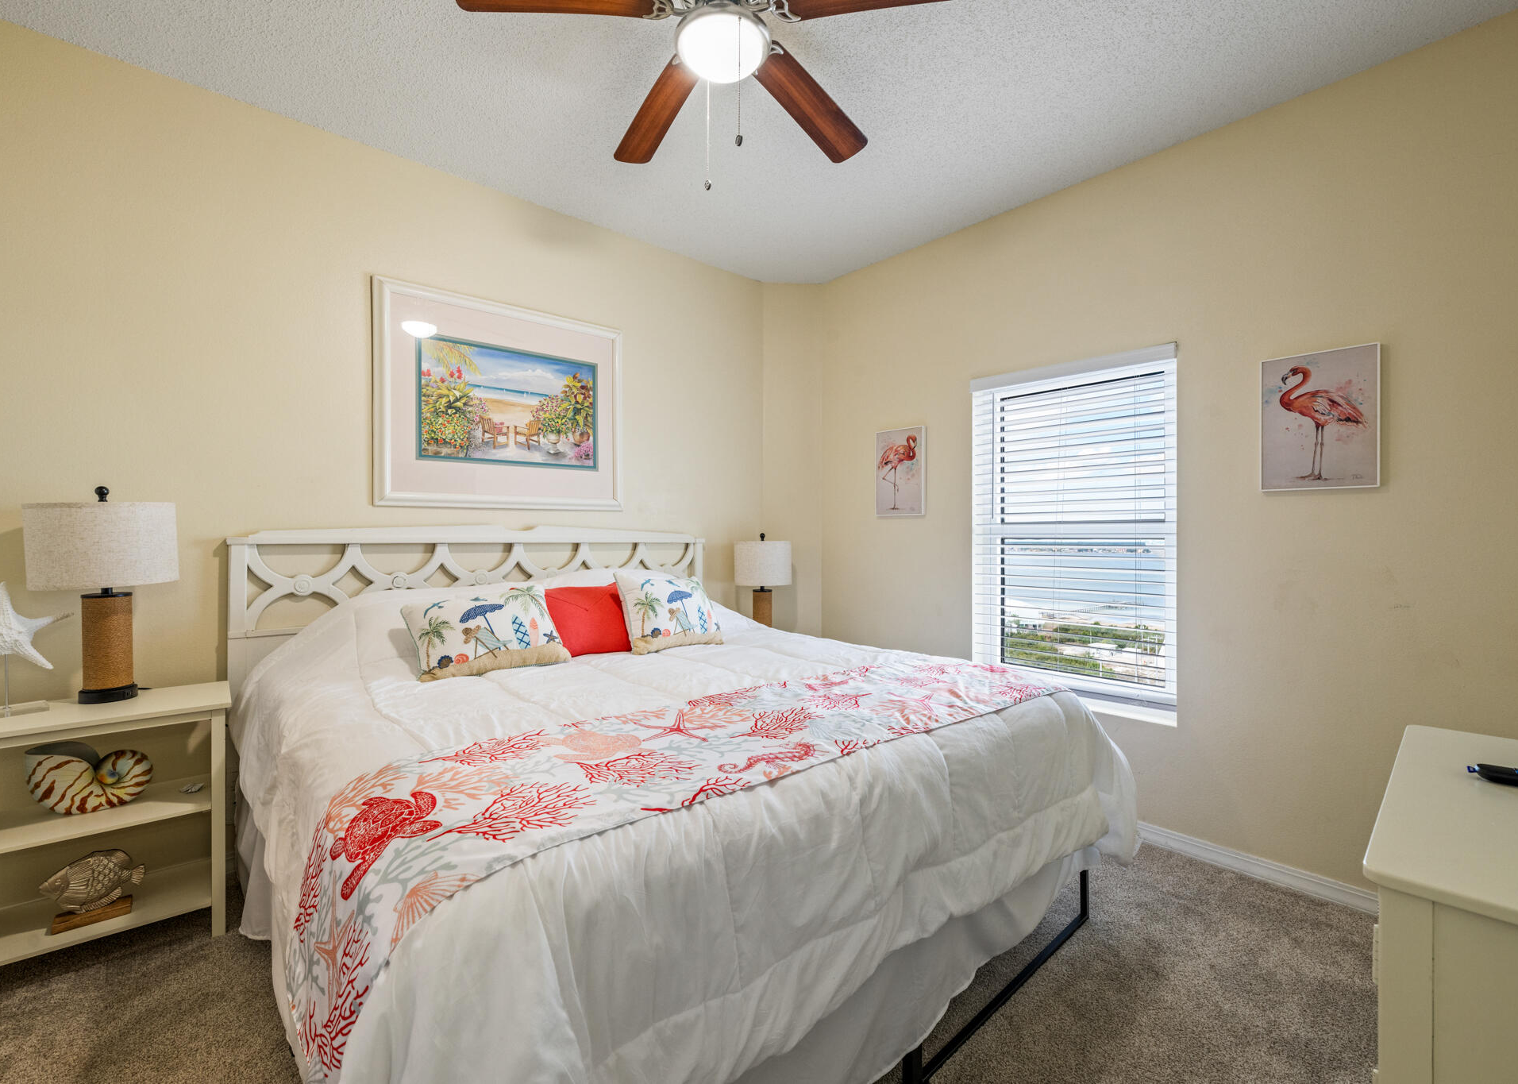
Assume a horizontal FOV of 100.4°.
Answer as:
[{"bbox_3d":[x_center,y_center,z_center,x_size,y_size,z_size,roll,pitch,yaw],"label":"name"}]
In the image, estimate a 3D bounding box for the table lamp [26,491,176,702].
[{"bbox_3d":[-1.952,0.154,1.887,0.317,0.633,0.317,0,0,-40],"label":"table lamp"}]

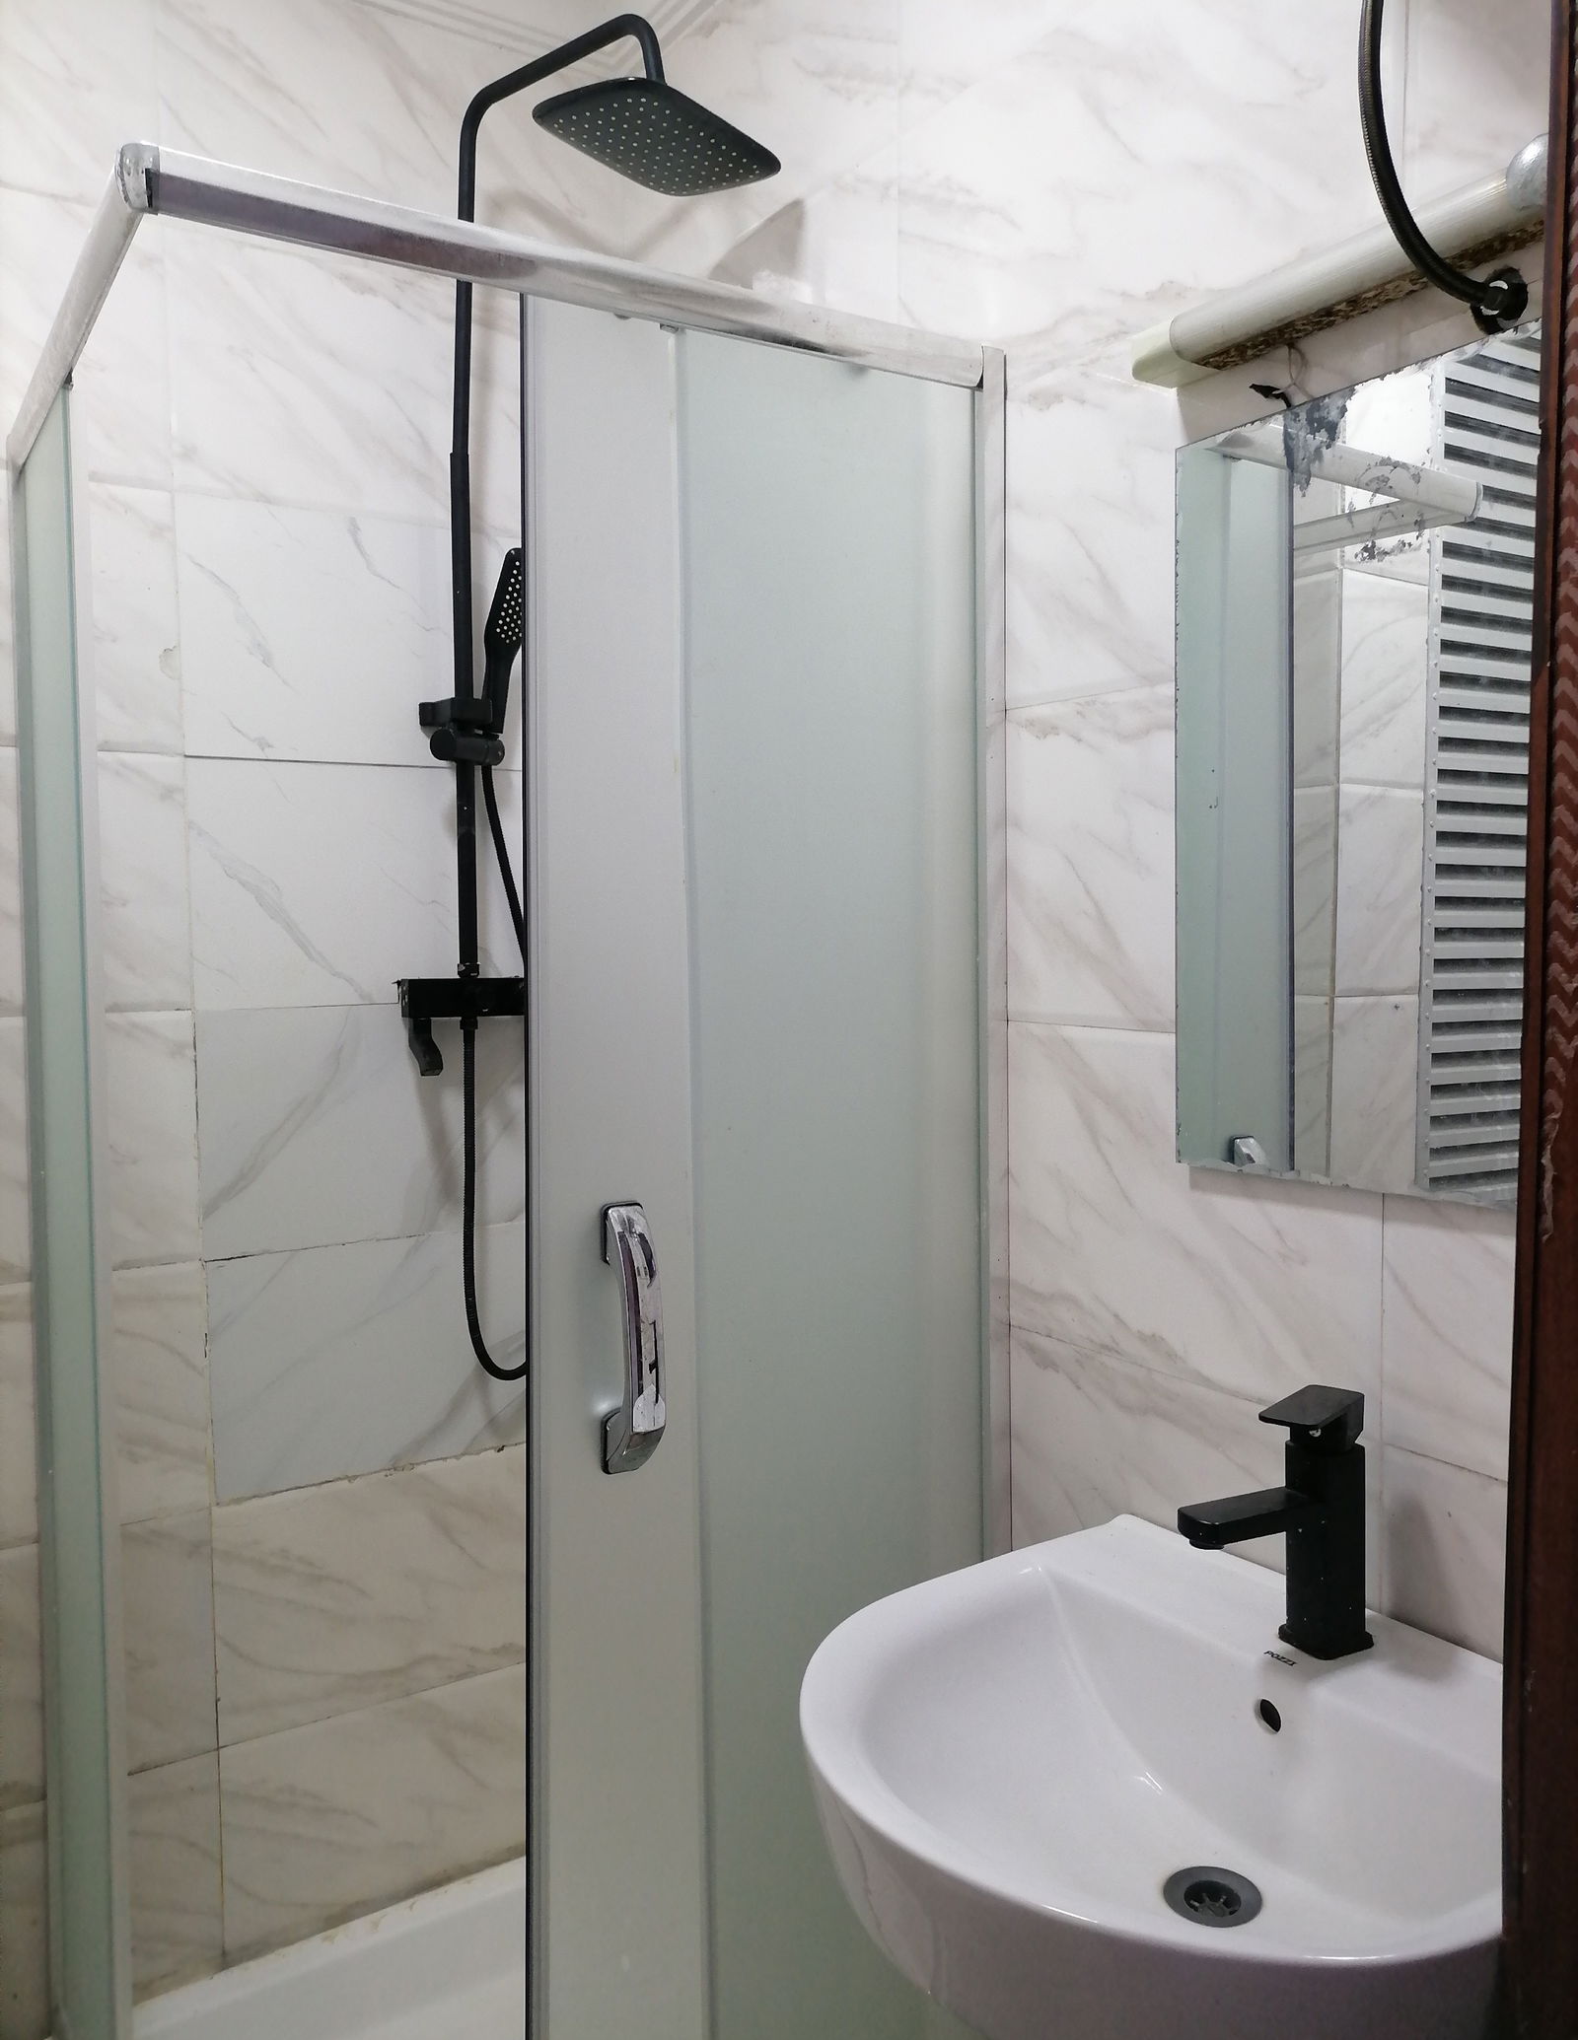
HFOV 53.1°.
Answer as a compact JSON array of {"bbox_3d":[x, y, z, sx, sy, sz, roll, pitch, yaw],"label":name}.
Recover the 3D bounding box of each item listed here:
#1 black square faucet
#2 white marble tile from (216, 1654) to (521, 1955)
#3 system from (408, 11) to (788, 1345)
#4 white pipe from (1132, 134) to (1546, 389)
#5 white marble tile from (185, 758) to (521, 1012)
[{"bbox_3d":[0.351,0.365,1.139,0.150,0.187,0.050,-3,5,-27],"label":"black square faucet"},{"bbox_3d":[-0.442,1.015,2.096,0.600,0.290,0.012,-3,5,-32],"label":"white marble tile"},{"bbox_3d":[-0.250,-0.336,1.896,0.355,1.610,0.455,-3,4,-33],"label":"system"},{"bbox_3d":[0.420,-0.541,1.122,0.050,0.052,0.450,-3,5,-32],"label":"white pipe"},{"bbox_3d":[-0.453,-0.173,2.013,0.600,0.300,0.012,-3,5,-32],"label":"white marble tile"}]

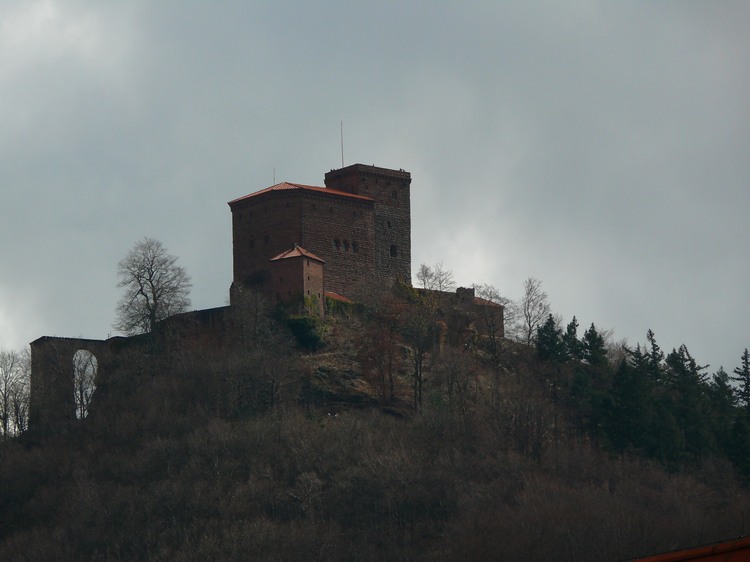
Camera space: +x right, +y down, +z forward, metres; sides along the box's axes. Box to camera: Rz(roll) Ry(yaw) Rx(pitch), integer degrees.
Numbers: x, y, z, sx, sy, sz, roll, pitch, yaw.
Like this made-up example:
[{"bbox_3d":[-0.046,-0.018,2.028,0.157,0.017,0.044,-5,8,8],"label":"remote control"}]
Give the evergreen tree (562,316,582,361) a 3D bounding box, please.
[{"bbox_3d":[37.930,11.230,1435.000,3.840,9.040,3.840,-1,-12,0],"label":"evergreen tree"}]

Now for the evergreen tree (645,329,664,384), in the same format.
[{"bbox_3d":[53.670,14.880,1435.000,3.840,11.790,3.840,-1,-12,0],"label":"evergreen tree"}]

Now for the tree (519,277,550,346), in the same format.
[{"bbox_3d":[30.950,5.920,1450.000,6.210,13.900,6.210,-1,-12,0],"label":"tree"}]

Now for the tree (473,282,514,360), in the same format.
[{"bbox_3d":[22.680,7.940,1430.000,8.040,15.670,8.040,-1,-12,0],"label":"tree"}]

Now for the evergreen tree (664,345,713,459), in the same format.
[{"bbox_3d":[59.360,22.820,1415.000,9.090,22.090,9.090,-1,-12,0],"label":"evergreen tree"}]

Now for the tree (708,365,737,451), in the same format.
[{"bbox_3d":[66.270,24.700,1425.000,5.340,17.180,5.340,-1,-12,0],"label":"tree"}]

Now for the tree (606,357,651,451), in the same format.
[{"bbox_3d":[47.830,23.300,1410.000,8.300,18.540,8.300,-1,-12,0],"label":"tree"}]

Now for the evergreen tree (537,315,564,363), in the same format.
[{"bbox_3d":[33.700,11.230,1435.000,5.380,9.830,5.380,-1,-12,0],"label":"evergreen tree"}]

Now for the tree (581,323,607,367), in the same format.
[{"bbox_3d":[41.960,12.290,1435.000,4.990,8.840,4.990,-1,-12,0],"label":"tree"}]

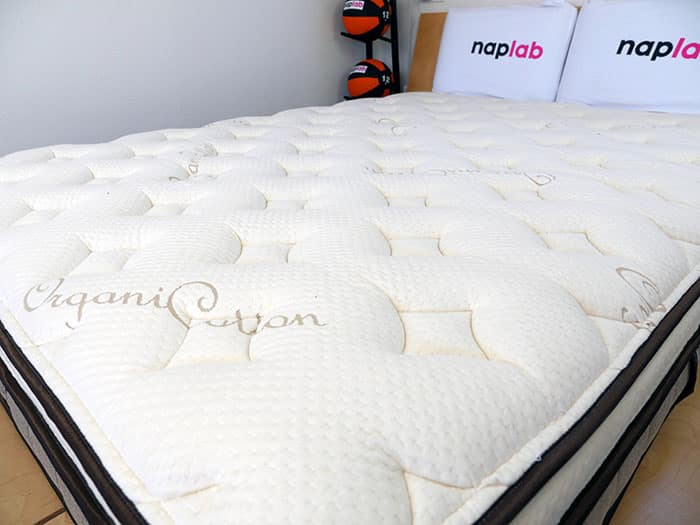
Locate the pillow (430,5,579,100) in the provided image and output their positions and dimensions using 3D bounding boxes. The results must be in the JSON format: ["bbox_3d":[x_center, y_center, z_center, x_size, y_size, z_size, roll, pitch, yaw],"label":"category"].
[{"bbox_3d":[0.684,-0.900,2.155,0.610,0.400,0.130,19,18,38],"label":"pillow"}]

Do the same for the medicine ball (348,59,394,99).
[{"bbox_3d":[0.116,-0.968,2.625,0.250,0.250,0.250,-1,24,1],"label":"medicine ball"}]

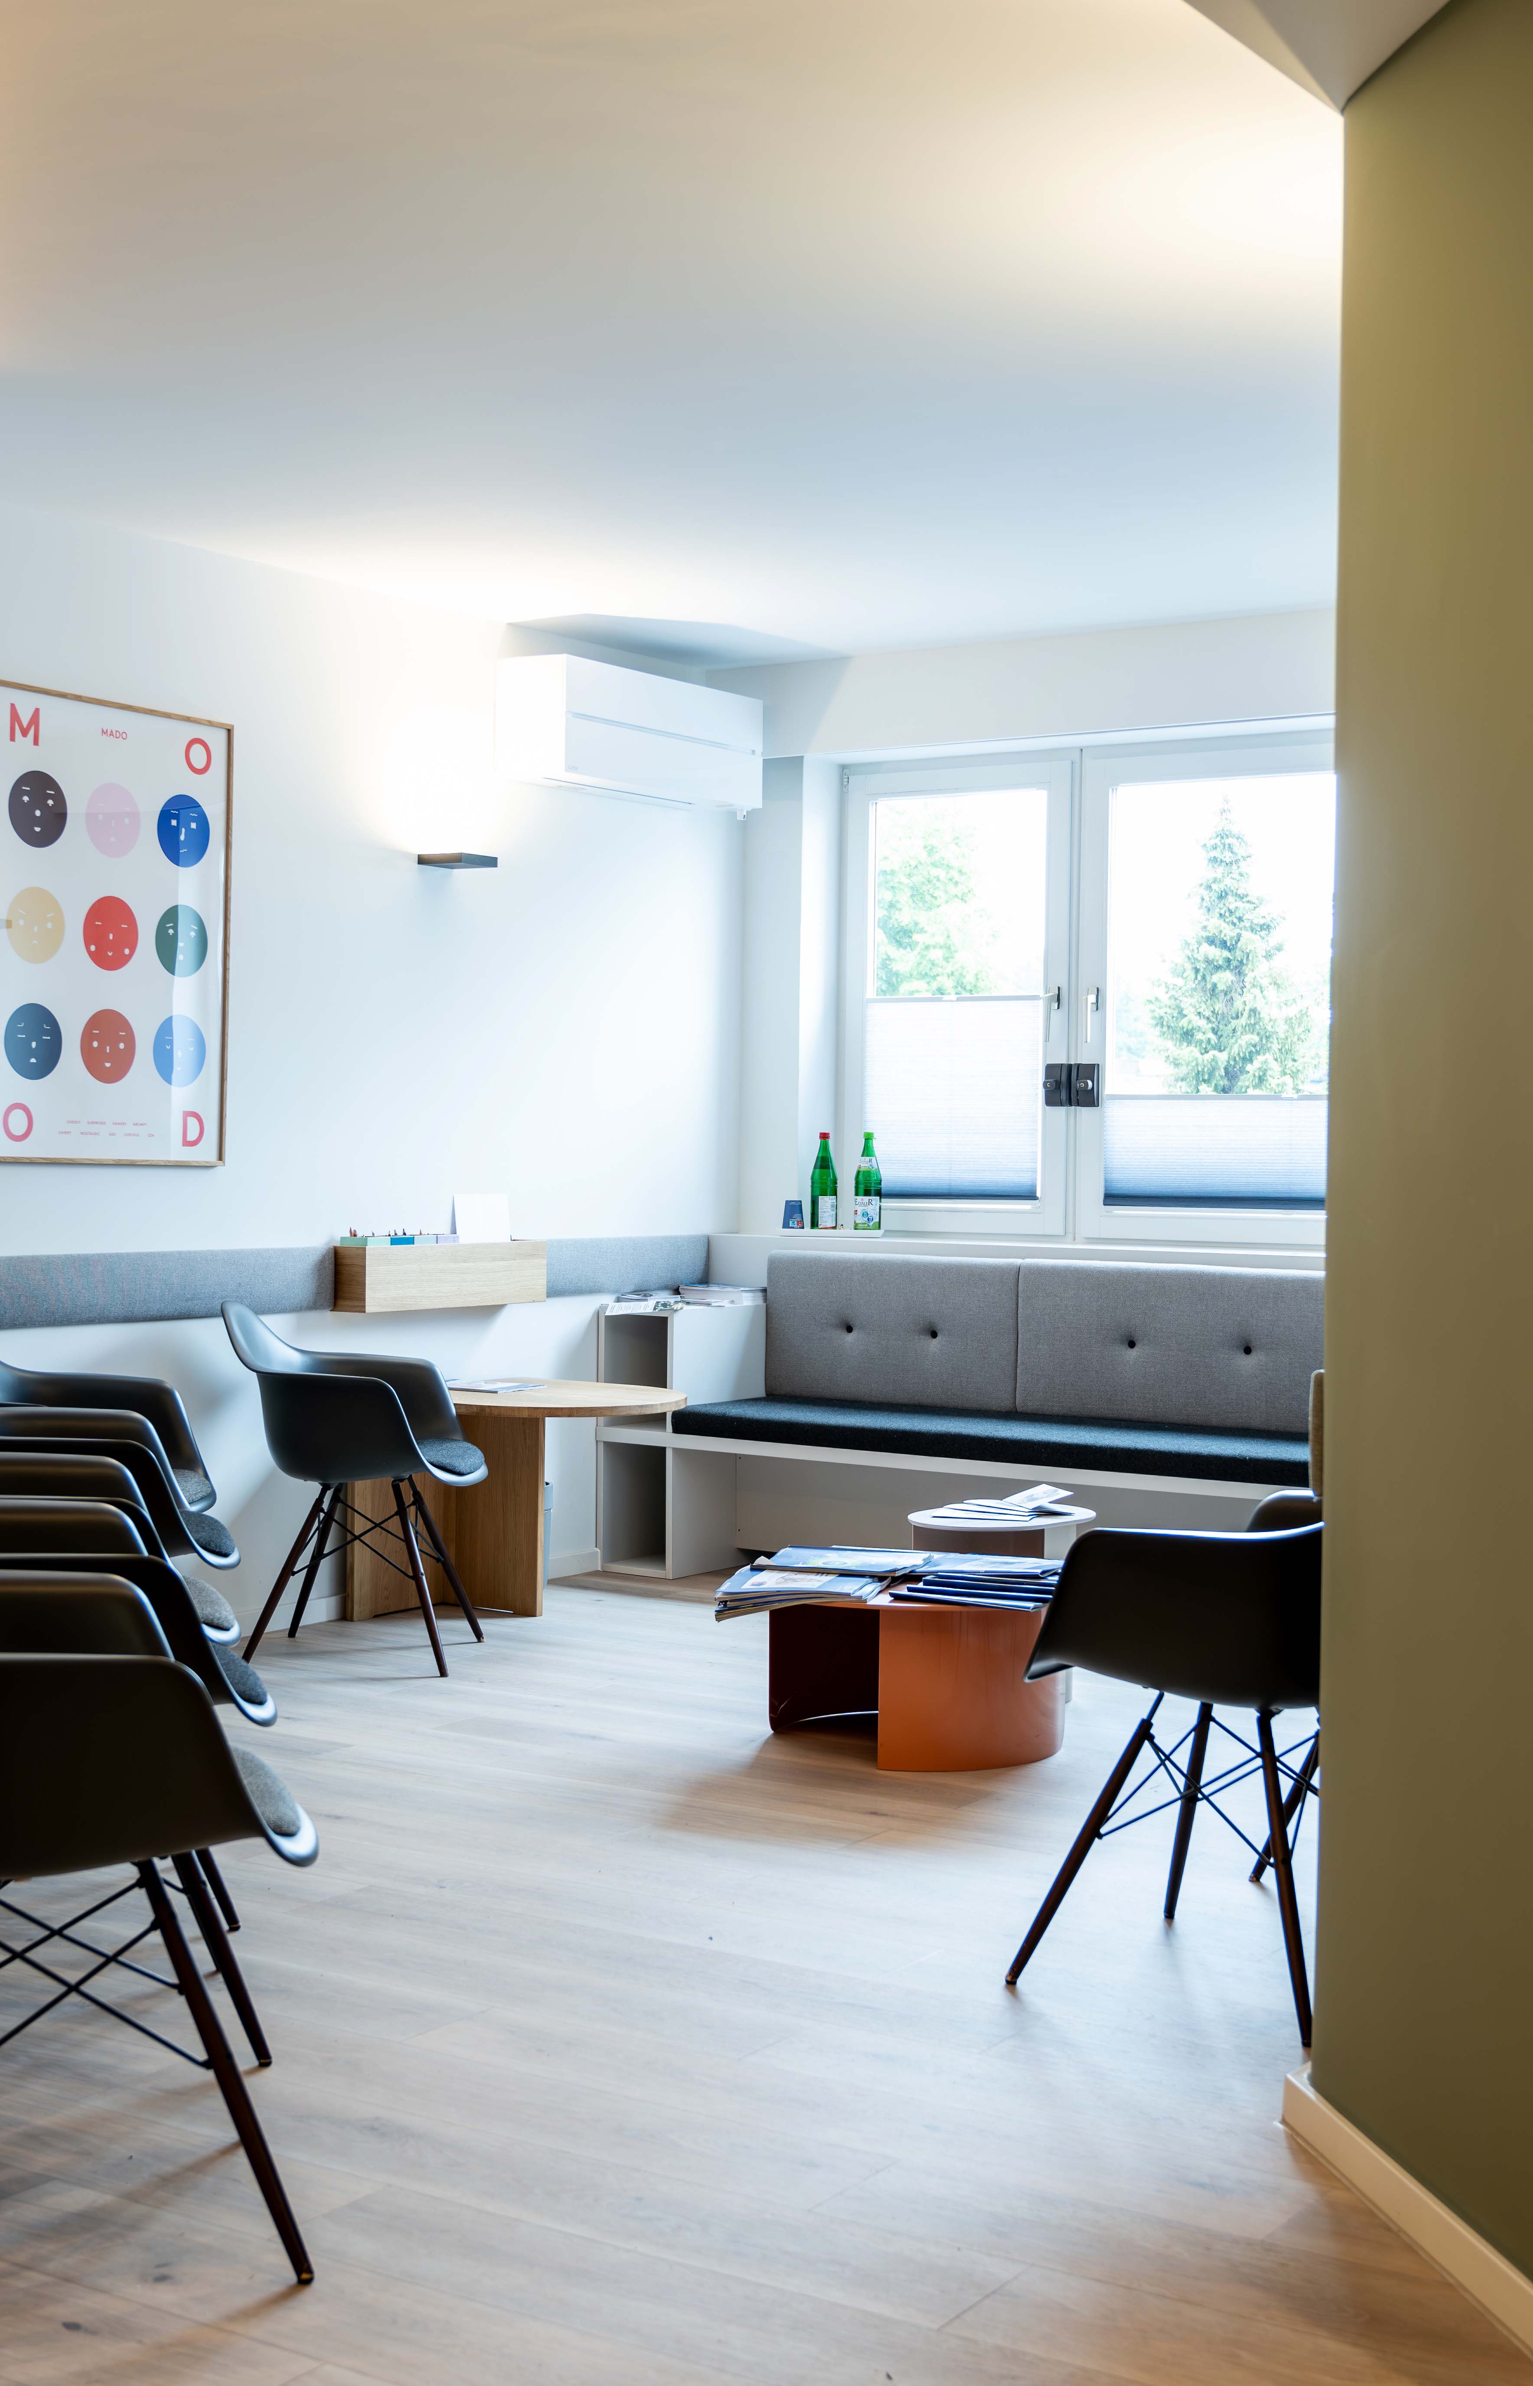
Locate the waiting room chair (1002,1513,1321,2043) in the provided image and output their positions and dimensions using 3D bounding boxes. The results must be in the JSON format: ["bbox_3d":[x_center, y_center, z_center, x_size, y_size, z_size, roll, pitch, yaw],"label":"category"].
[{"bbox_3d":[0.688,0.714,4.212,0.600,0.810,0.620,1,1,37],"label":"waiting room chair"}]

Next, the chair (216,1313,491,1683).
[{"bbox_3d":[-0.936,0.652,6.812,0.600,0.810,0.620,1,1,4],"label":"chair"}]

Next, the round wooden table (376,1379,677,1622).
[{"bbox_3d":[-0.559,0.786,7.494,0.680,0.530,0.780,1,1,34],"label":"round wooden table"}]

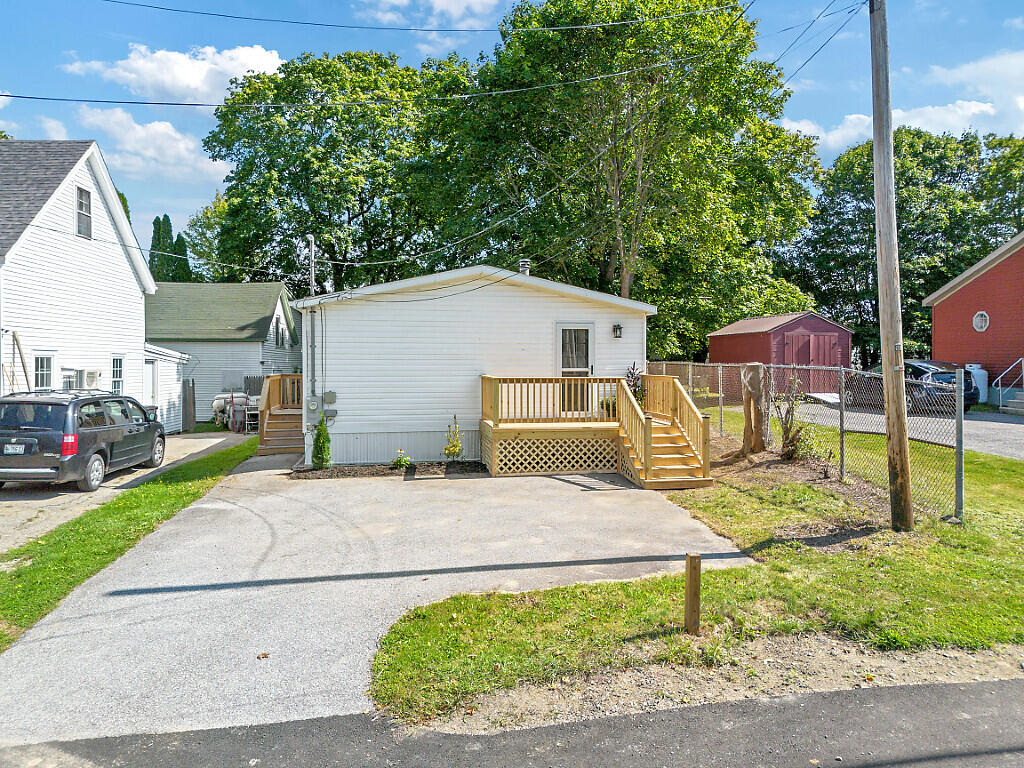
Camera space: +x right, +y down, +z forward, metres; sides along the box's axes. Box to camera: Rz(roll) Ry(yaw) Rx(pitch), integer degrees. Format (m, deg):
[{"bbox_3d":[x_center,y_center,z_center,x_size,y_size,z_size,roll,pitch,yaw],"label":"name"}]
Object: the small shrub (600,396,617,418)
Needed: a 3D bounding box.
[{"bbox_3d":[2.094,0.499,15.408,0.400,0.540,0.400,0,1,-9],"label":"small shrub"}]

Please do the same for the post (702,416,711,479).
[{"bbox_3d":[3.461,1.119,12.614,0.100,1.100,0.100,0,1,-9],"label":"post"}]

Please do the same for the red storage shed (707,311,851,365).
[{"bbox_3d":[9.216,-0.977,24.688,3.030,2.950,4.050,0,1,-13],"label":"red storage shed"}]

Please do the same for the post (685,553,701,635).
[{"bbox_3d":[1.414,1.638,5.550,0.092,0.635,0.092,0,1,-5],"label":"post"}]

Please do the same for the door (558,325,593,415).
[{"bbox_3d":[1.402,-0.308,15.601,0.800,2.020,0.060,0,1,-9],"label":"door"}]

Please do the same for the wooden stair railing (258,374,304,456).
[{"bbox_3d":[-5.436,0.706,17.636,1.250,1.840,2.700,0,1,-9],"label":"wooden stair railing"}]

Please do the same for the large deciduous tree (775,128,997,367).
[{"bbox_3d":[20.612,-6.899,38.836,12.410,14.260,12.000,0,1,-9],"label":"large deciduous tree"}]

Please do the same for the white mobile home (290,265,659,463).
[{"bbox_3d":[-1.640,-0.558,21.280,7.820,4.160,12.500,0,1,-9],"label":"white mobile home"}]

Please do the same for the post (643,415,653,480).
[{"bbox_3d":[2.395,1.114,12.421,0.100,1.100,0.100,0,1,-9],"label":"post"}]

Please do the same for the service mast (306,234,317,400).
[{"bbox_3d":[-4.127,-1.370,14.628,0.170,3.480,0.150,0,1,-9],"label":"service mast"}]

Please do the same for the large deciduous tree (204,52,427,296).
[{"bbox_3d":[-9.055,-7.083,32.831,10.690,16.640,11.000,0,1,-9],"label":"large deciduous tree"}]

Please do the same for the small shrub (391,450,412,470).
[{"bbox_3d":[-2.214,1.533,14.226,0.440,0.400,0.420,0,1,-9],"label":"small shrub"}]

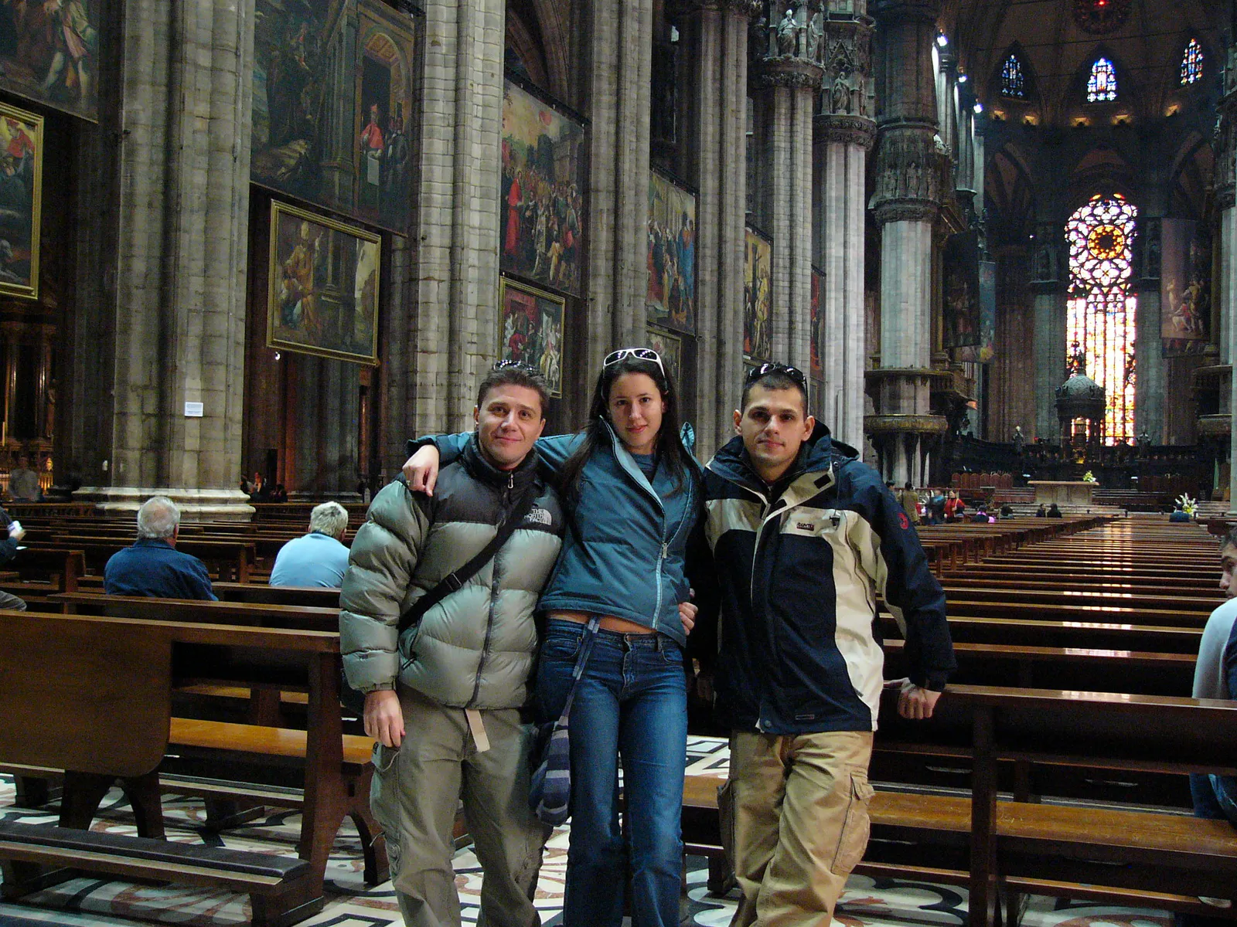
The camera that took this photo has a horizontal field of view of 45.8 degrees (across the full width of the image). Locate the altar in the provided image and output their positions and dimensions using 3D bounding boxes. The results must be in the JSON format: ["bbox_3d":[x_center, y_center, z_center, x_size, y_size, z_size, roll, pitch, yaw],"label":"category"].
[{"bbox_3d":[23.413,1.567,77.000,3.700,1.180,1.350,1,-1,21],"label":"altar"}]

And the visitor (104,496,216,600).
[{"bbox_3d":[-1.887,0.821,6.505,0.500,1.340,0.750,1,-1,21],"label":"visitor"}]

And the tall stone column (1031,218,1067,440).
[{"bbox_3d":[33.830,-7.517,115.000,2.900,22.600,2.900,1,-1,21],"label":"tall stone column"}]

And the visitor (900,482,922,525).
[{"bbox_3d":[8.153,1.465,41.000,0.500,1.760,0.340,1,-1,21],"label":"visitor"}]

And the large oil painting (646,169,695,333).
[{"bbox_3d":[1.440,-6.719,46.456,0.150,4.700,5.900,1,-1,21],"label":"large oil painting"}]

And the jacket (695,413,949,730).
[{"bbox_3d":[0.477,0.266,3.400,0.600,0.730,0.360,1,-1,13],"label":"jacket"}]

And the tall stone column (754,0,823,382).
[{"bbox_3d":[7.255,-9.272,61.221,3.000,24.000,3.000,1,-1,21],"label":"tall stone column"}]

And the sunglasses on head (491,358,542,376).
[{"bbox_3d":[-0.244,-0.204,3.570,0.145,0.140,0.050,7,42,1],"label":"sunglasses on head"}]

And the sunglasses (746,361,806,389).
[{"bbox_3d":[0.363,-0.172,3.370,0.148,0.055,0.150,-1,-42,3],"label":"sunglasses"}]

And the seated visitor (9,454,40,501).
[{"bbox_3d":[-10.741,0.813,26.500,0.520,1.800,0.360,1,-1,6],"label":"seated visitor"}]

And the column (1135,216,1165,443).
[{"bbox_3d":[40.993,-7.420,113.000,2.900,22.600,2.900,1,-1,21],"label":"column"}]

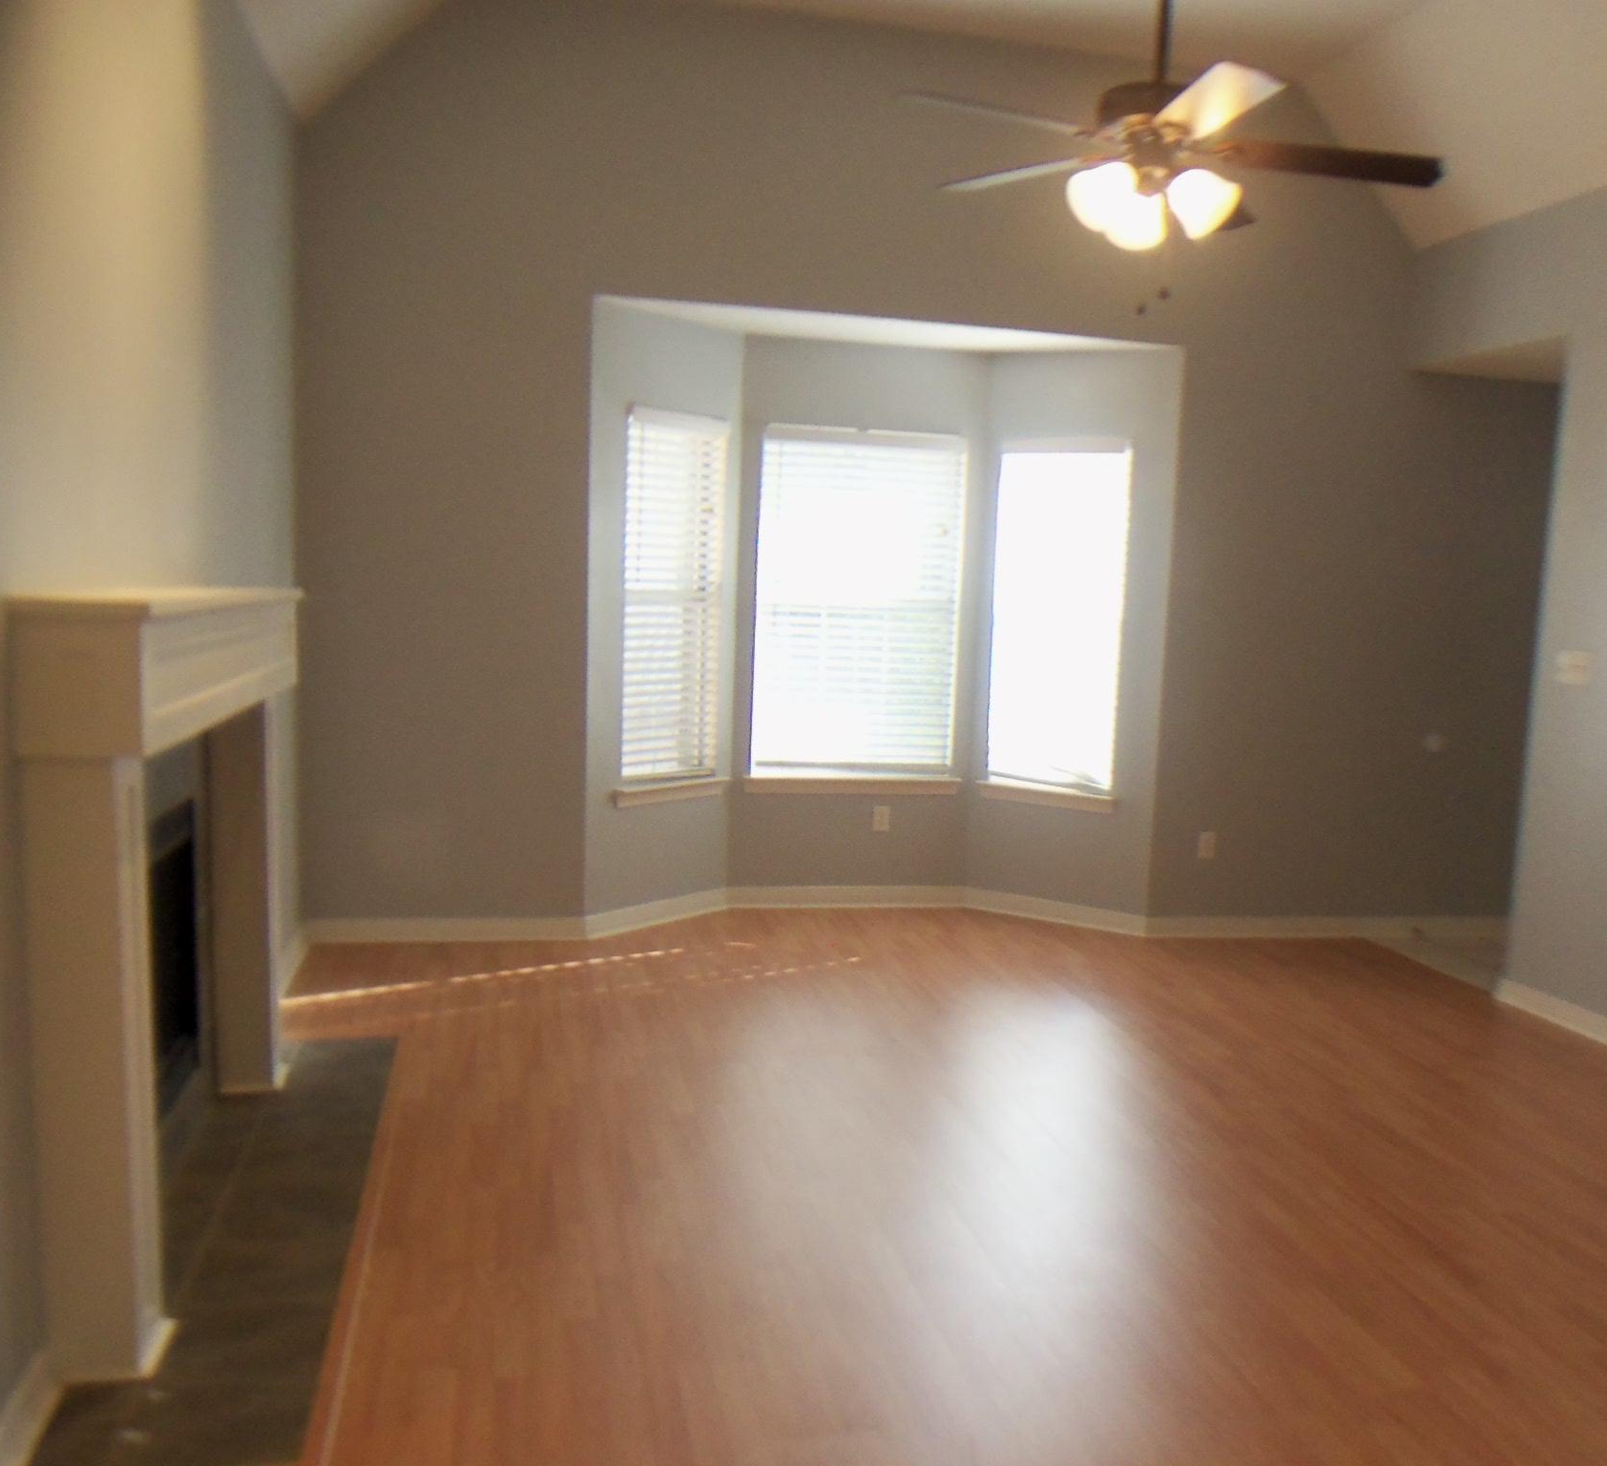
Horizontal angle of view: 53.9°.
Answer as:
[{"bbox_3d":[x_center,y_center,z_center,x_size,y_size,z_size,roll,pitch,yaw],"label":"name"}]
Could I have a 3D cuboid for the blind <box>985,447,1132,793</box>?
[{"bbox_3d":[1.097,-0.507,6.775,0.584,1.448,0.055,5,7,31],"label":"blind"}]

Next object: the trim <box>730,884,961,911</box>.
[{"bbox_3d":[0.201,0.727,6.957,1.059,0.092,0.020,1,6,-11],"label":"trim"}]

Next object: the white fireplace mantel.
[{"bbox_3d":[-1.327,0.376,3.475,0.202,1.365,1.761,1,6,-10],"label":"white fireplace mantel"}]

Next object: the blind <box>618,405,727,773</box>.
[{"bbox_3d":[-0.539,-0.552,6.448,0.055,1.469,0.576,6,7,37],"label":"blind"}]

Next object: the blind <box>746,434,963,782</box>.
[{"bbox_3d":[0.246,-0.560,6.870,0.883,1.470,0.055,1,6,-11],"label":"blind"}]

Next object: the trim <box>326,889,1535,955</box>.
[{"bbox_3d":[0.558,0.758,6.741,5.086,0.096,0.609,1,6,-11],"label":"trim"}]

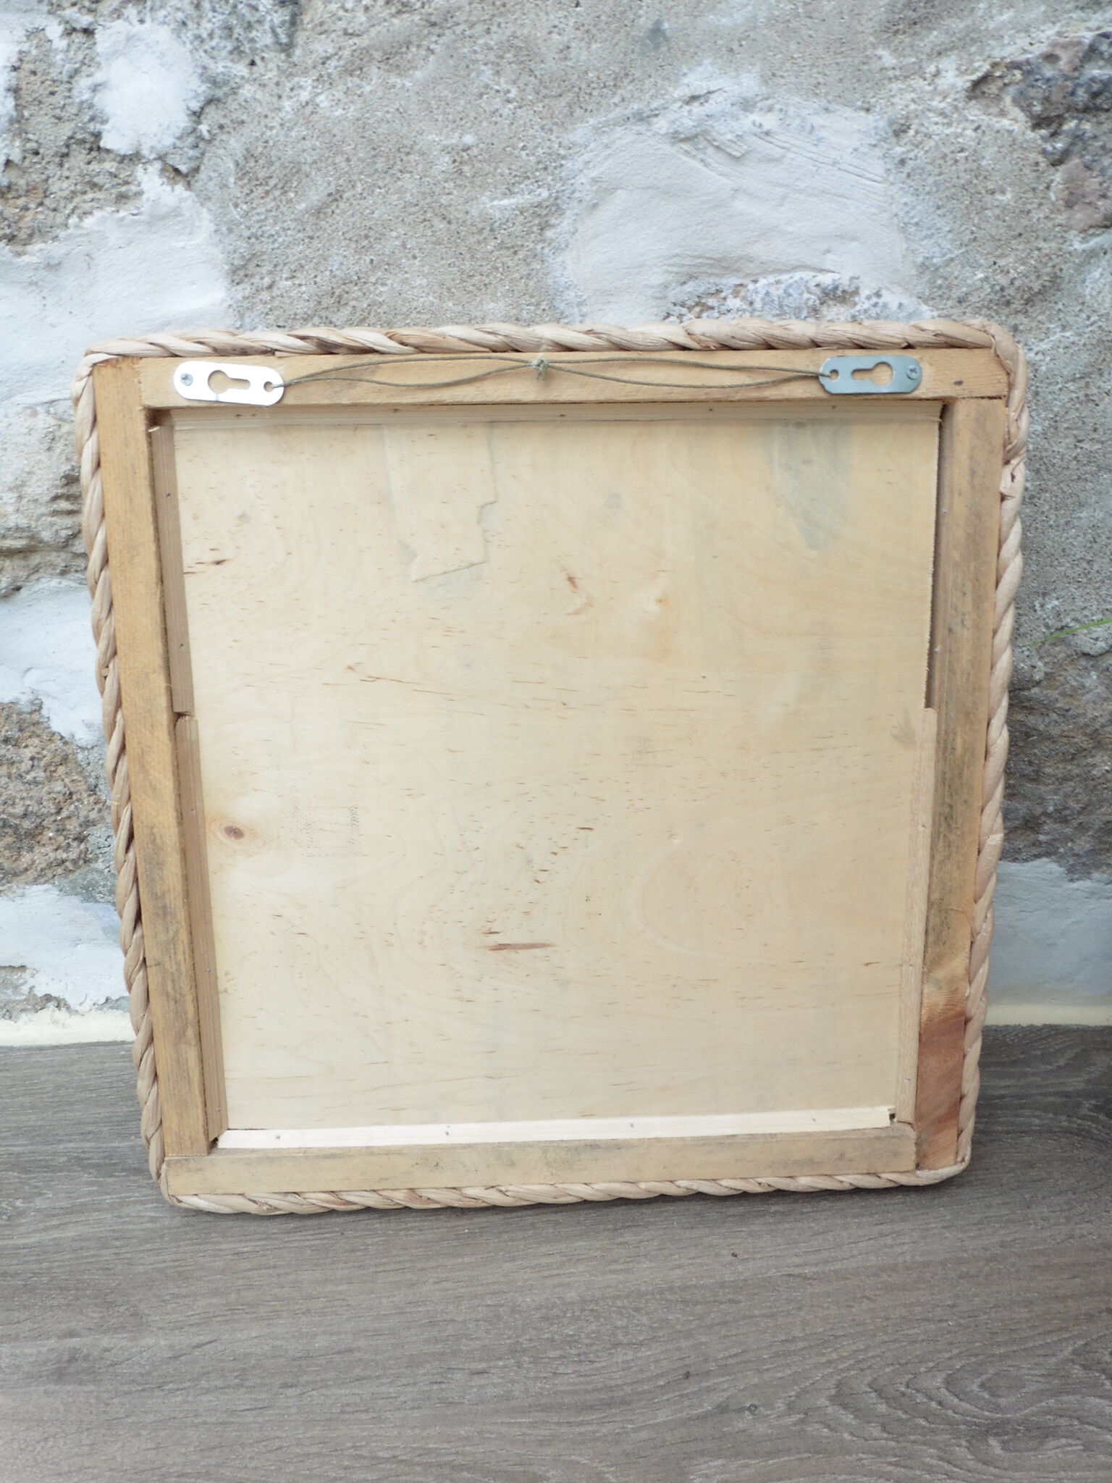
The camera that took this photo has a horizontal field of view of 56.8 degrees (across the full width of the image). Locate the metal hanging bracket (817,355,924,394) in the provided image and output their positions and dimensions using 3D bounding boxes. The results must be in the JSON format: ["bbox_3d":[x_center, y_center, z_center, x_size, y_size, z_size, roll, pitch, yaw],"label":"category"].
[{"bbox_3d":[0.171,-0.199,0.557,0.058,0.020,0.002,-2,10,-2],"label":"metal hanging bracket"}]

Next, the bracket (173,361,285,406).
[{"bbox_3d":[-0.174,-0.190,0.547,0.058,0.020,0.002,4,10,-3],"label":"bracket"}]

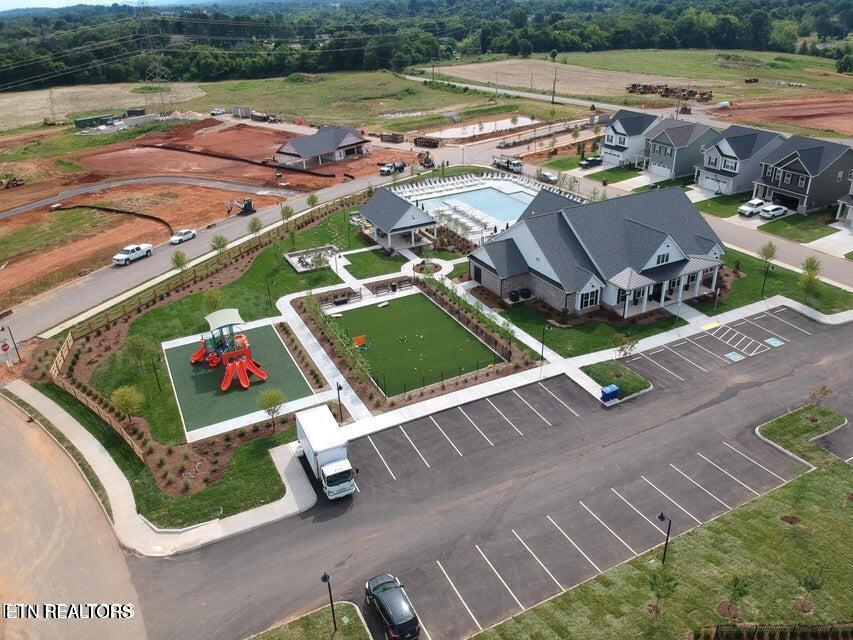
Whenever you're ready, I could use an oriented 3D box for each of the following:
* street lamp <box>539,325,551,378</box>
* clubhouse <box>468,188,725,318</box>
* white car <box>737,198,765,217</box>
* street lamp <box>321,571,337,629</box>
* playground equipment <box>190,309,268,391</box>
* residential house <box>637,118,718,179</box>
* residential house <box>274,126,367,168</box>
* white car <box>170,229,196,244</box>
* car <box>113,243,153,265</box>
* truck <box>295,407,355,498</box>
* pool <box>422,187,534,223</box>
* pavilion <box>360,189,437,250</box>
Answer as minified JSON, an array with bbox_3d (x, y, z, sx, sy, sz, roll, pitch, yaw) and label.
[{"bbox_3d":[10.888,2.602,56.918,0.400,3.900,1.000,-14,28,-23],"label":"street lamp"},{"bbox_3d":[20.177,-9.838,75.659,28.400,8.900,25.400,-14,28,-23],"label":"clubhouse"},{"bbox_3d":[53.768,-18.479,101.277,4.700,1.700,1.900,-14,28,-24],"label":"white car"},{"bbox_3d":[-5.207,15.192,33.278,0.420,3.850,0.880,-14,29,-22],"label":"street lamp"},{"bbox_3d":[-19.215,2.785,58.520,6.100,4.600,8.500,-14,29,-22],"label":"playground equipment"},{"bbox_3d":[51.210,-35.456,125.563,14.500,9.100,12.600,-14,28,-23],"label":"residential house"},{"bbox_3d":[-25.916,-43.114,152.823,12.800,6.000,23.000,19,33,37],"label":"residential house"},{"bbox_3d":[-37.743,-12.895,95.749,1.820,1.460,4.700,10,29,23],"label":"white car"},{"bbox_3d":[-42.302,-9.501,88.825,2.050,1.950,5.850,11,28,25],"label":"car"},{"bbox_3d":[-7.248,9.579,44.518,2.450,3.400,6.650,-14,28,-23],"label":"truck"},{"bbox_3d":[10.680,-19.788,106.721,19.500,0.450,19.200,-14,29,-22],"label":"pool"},{"bbox_3d":[-4.584,-16.092,94.571,8.400,6.100,12.300,-14,28,-23],"label":"pavilion"}]

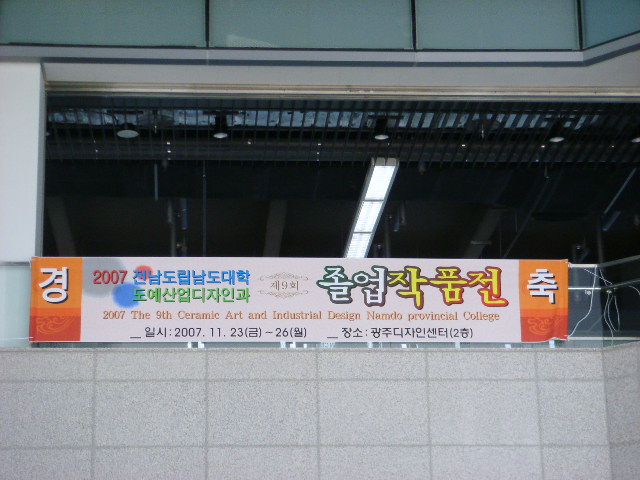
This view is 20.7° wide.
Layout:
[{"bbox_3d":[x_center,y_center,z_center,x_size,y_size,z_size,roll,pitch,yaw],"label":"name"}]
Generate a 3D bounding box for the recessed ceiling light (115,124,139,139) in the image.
[{"bbox_3d":[-2.324,-1.310,21.200,0.260,0.120,0.260,0,-19,-4],"label":"recessed ceiling light"}]

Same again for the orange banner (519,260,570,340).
[{"bbox_3d":[2.469,0.678,19.357,0.545,0.940,0.030,0,-19,-4],"label":"orange banner"}]

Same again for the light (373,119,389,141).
[{"bbox_3d":[0.740,-1.340,21.400,0.185,0.230,0.185,0,-19,-4],"label":"light"}]

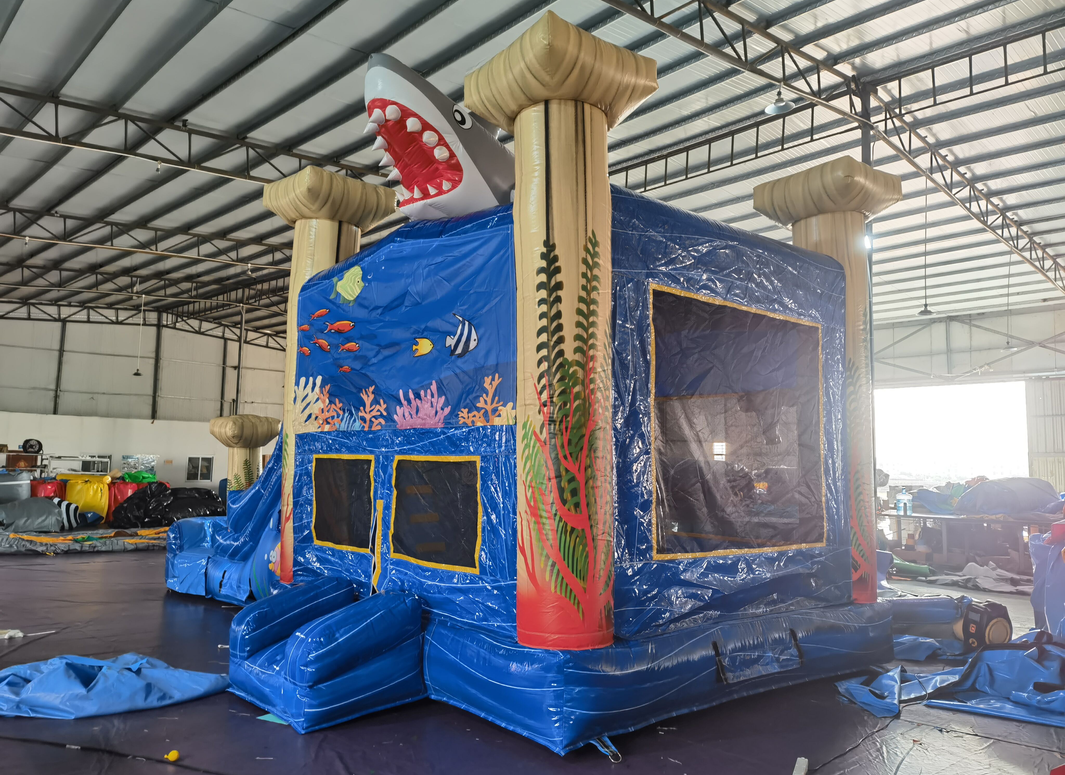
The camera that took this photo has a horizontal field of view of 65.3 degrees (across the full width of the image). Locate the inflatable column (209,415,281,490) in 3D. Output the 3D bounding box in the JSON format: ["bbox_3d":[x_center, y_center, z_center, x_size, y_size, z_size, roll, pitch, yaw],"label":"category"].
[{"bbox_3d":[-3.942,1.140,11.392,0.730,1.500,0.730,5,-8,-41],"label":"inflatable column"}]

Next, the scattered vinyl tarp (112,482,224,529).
[{"bbox_3d":[-10.059,3.276,23.083,3.100,1.250,1.700,4,-7,-30],"label":"scattered vinyl tarp"}]

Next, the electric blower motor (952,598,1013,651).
[{"bbox_3d":[3.945,2.111,7.272,0.310,0.440,0.400,1,-6,-6],"label":"electric blower motor"}]

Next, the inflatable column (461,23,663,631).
[{"bbox_3d":[0.196,-0.290,5.357,0.923,3.735,0.923,5,-8,-41],"label":"inflatable column"}]

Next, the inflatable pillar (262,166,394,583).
[{"bbox_3d":[-1.979,-0.038,7.847,0.923,3.735,0.923,5,-8,-41],"label":"inflatable pillar"}]

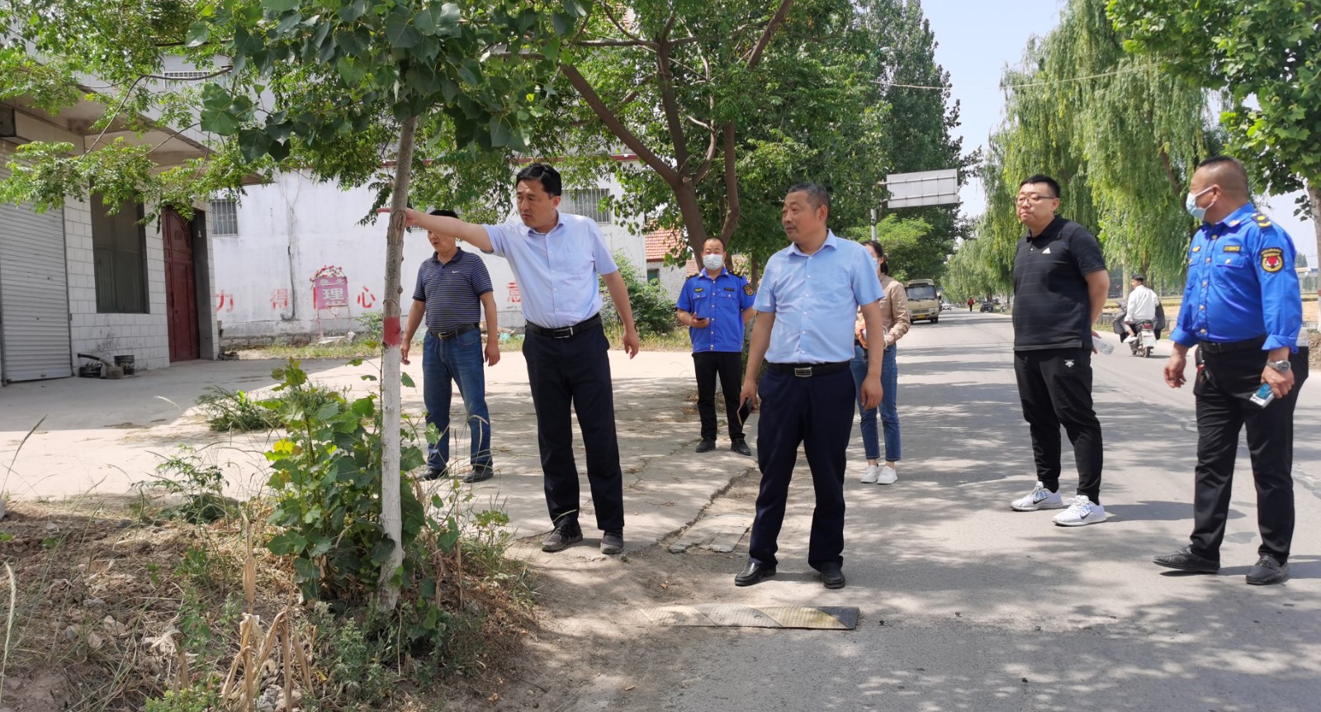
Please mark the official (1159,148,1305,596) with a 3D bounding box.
[{"bbox_3d":[2.426,0.055,4.360,0.470,1.730,0.560,-3,3,-22],"label":"official"}]

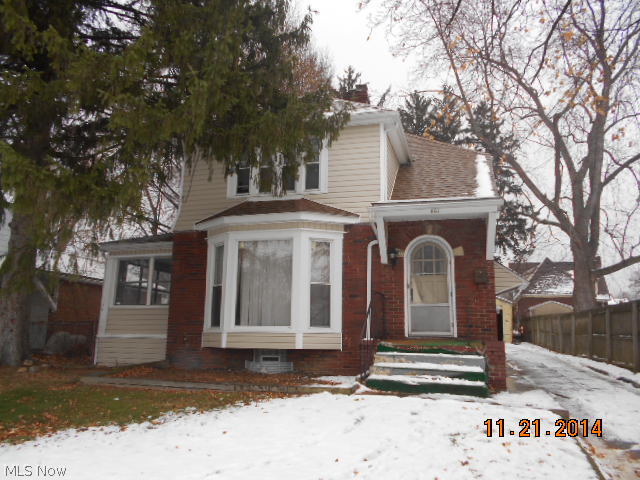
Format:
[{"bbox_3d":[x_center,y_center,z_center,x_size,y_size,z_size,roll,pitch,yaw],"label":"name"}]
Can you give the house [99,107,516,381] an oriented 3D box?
[{"bbox_3d":[-0.279,-0.304,14.518,10.300,8.000,9.500,-2,-11,16],"label":"house"}]

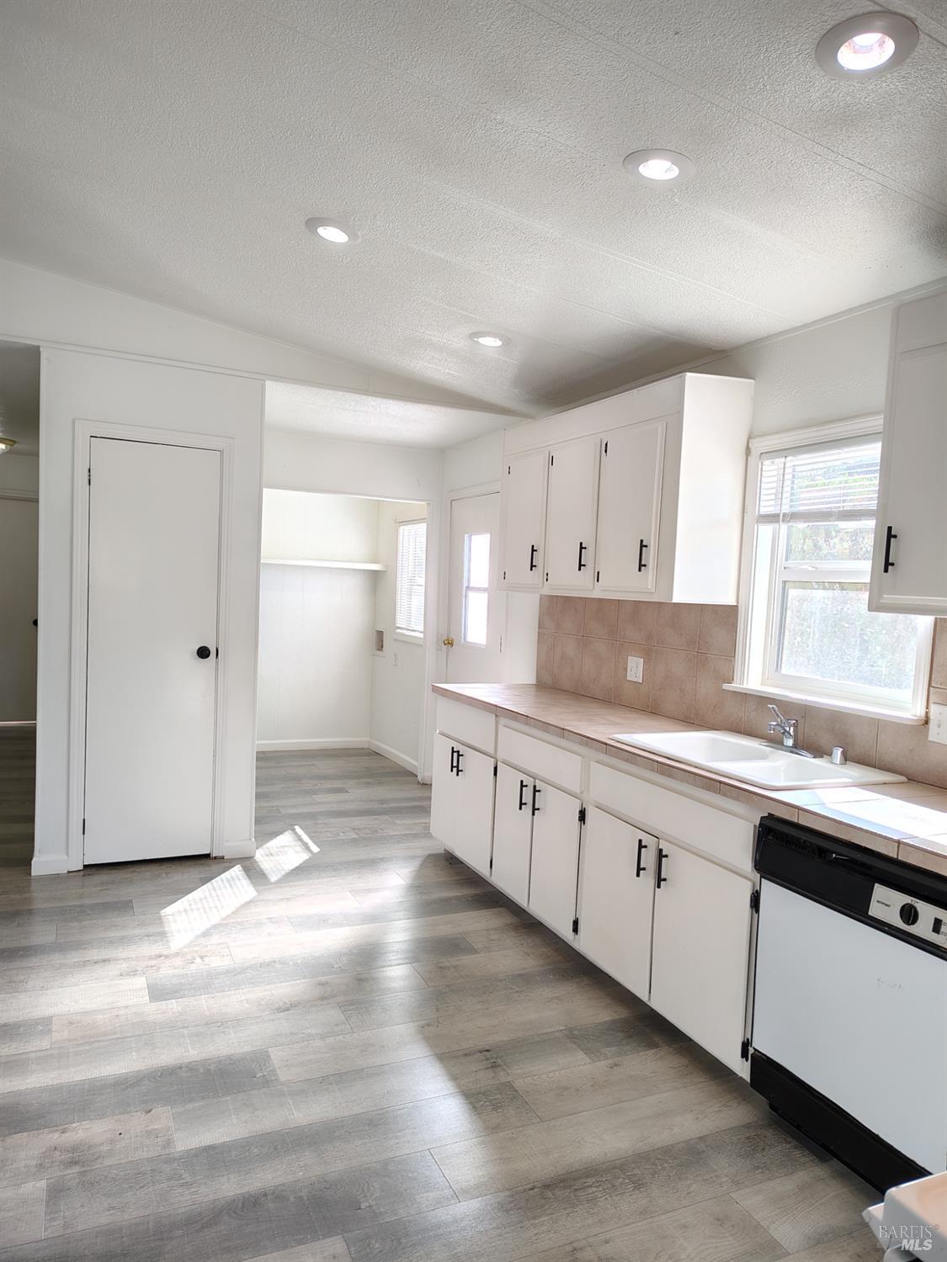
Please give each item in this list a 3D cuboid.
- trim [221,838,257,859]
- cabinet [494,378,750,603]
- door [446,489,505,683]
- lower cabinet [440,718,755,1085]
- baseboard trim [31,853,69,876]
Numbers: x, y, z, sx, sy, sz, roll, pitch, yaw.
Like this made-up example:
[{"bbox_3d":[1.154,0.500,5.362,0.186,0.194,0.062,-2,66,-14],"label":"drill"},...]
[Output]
[{"bbox_3d":[-1.205,1.126,4.525,0.155,0.091,0.018,1,3,-24],"label":"trim"},{"bbox_3d":[0.609,-0.584,4.050,0.322,0.864,1.519,1,3,-24],"label":"cabinet"},{"bbox_3d":[0.007,0.120,5.828,0.047,2.029,0.886,1,3,-24],"label":"door"},{"bbox_3d":[0.571,0.844,3.688,0.645,0.835,2.454,1,3,-24],"label":"lower cabinet"},{"bbox_3d":[-2.012,1.113,4.161,0.151,0.091,0.018,1,3,-24],"label":"baseboard trim"}]

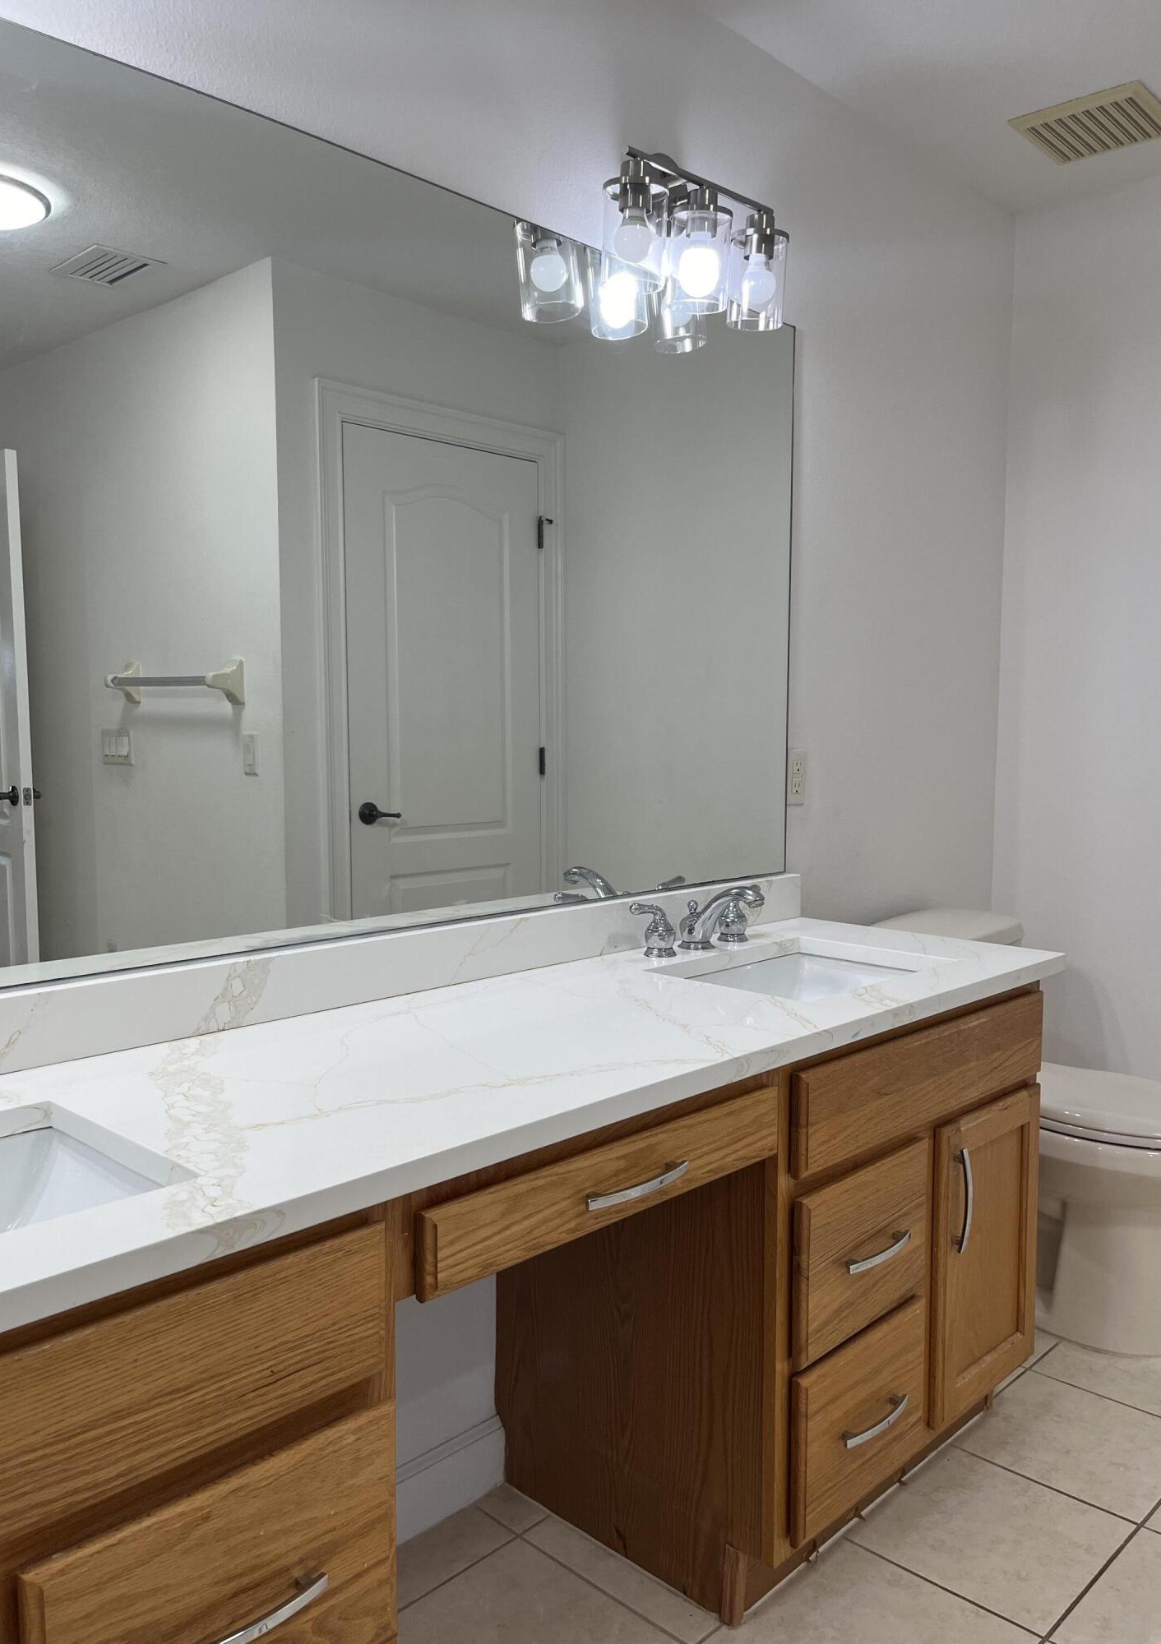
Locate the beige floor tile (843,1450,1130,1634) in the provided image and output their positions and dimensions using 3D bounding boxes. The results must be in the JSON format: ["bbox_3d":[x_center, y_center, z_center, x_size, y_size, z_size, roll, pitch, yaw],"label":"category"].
[{"bbox_3d":[0.611,1.066,1.853,0.317,0.010,0.324,4,6,44],"label":"beige floor tile"}]

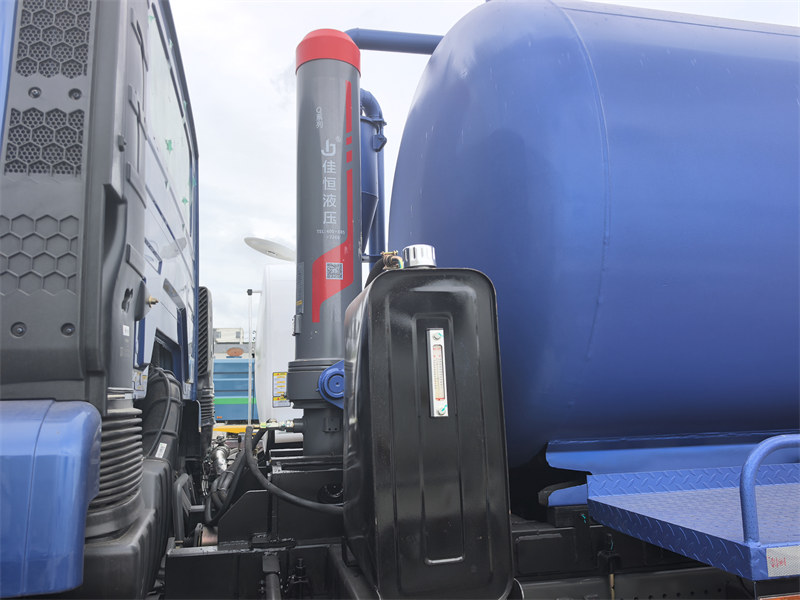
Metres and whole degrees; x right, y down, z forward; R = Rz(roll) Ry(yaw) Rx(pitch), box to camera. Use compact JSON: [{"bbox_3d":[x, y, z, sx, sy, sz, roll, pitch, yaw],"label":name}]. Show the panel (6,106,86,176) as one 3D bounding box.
[{"bbox_3d":[-0.610,-0.270,1.074,0.121,0.126,0.020,0,-15,-9],"label":"panel"}]

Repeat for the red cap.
[{"bbox_3d":[-0.280,-0.959,2.458,0.249,0.167,0.249,-1,-9,0],"label":"red cap"}]

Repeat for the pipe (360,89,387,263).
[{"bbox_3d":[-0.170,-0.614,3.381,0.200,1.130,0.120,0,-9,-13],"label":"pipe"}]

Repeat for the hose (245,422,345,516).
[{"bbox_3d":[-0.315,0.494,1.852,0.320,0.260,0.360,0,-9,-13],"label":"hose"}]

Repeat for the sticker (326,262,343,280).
[{"bbox_3d":[-0.231,-0.101,2.204,0.059,0.059,0.004,1,-9,-15],"label":"sticker"}]

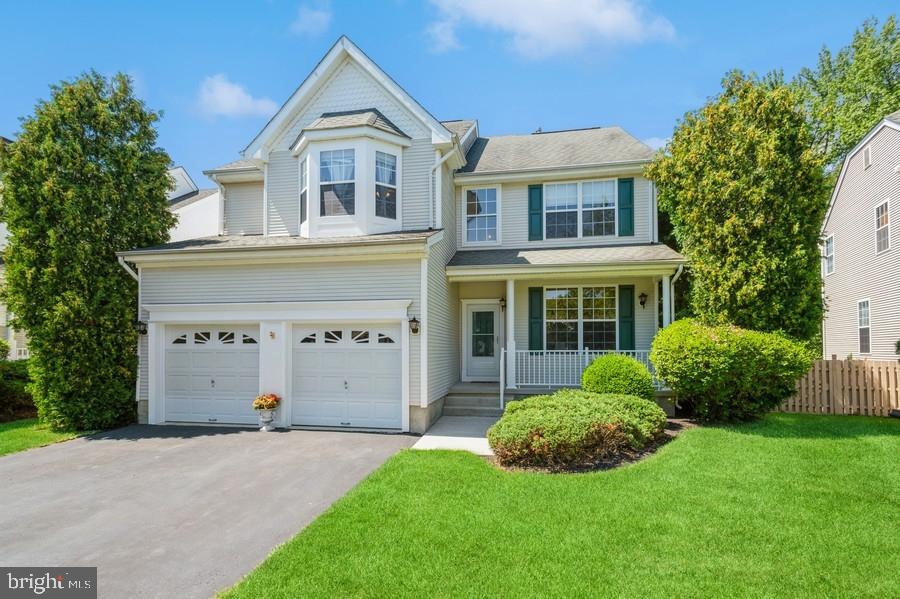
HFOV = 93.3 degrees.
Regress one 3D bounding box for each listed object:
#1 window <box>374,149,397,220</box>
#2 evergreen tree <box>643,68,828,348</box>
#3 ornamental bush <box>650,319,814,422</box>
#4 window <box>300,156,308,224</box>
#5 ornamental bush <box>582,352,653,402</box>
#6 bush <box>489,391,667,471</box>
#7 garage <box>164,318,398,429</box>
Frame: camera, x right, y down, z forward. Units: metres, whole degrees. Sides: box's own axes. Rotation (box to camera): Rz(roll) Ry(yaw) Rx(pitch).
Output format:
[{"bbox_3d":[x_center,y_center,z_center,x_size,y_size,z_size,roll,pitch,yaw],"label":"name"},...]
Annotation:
[{"bbox_3d":[-1.454,-2.604,9.679,0.556,1.470,0.120,1,-2,-35],"label":"window"},{"bbox_3d":[7.150,-1.396,10.950,3.750,8.530,3.650,0,-2,10],"label":"evergreen tree"},{"bbox_3d":[6.150,1.564,9.550,3.050,2.260,2.600,0,-2,10],"label":"ornamental bush"},{"bbox_3d":[-3.443,-2.550,10.026,0.120,1.470,0.556,1,-2,-35],"label":"window"},{"bbox_3d":[3.490,1.883,8.900,1.460,1.530,1.460,0,-2,10],"label":"ornamental bush"},{"bbox_3d":[2.220,2.078,7.200,2.850,0.940,1.950,0,-2,-5],"label":"bush"},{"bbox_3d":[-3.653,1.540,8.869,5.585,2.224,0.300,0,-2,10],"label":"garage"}]

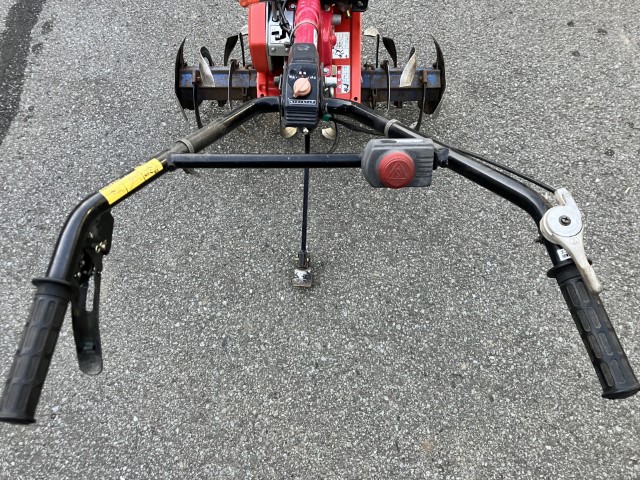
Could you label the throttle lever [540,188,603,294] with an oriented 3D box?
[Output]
[{"bbox_3d":[0.278,0.003,0.580,0.042,0.026,0.123,-11,70,3],"label":"throttle lever"}]

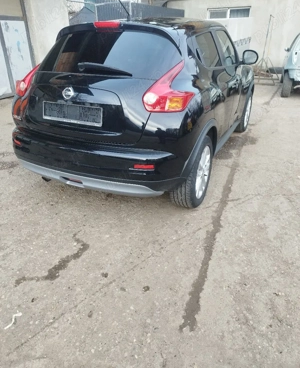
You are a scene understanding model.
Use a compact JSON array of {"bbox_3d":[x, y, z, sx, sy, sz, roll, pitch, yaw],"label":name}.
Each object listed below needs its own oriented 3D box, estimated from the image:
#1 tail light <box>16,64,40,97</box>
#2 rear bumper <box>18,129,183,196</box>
[{"bbox_3d":[-1.063,-0.923,2.382,0.300,0.320,0.310,13,30,23],"label":"tail light"},{"bbox_3d":[-0.518,-0.232,2.268,1.680,0.430,0.420,13,30,23],"label":"rear bumper"}]

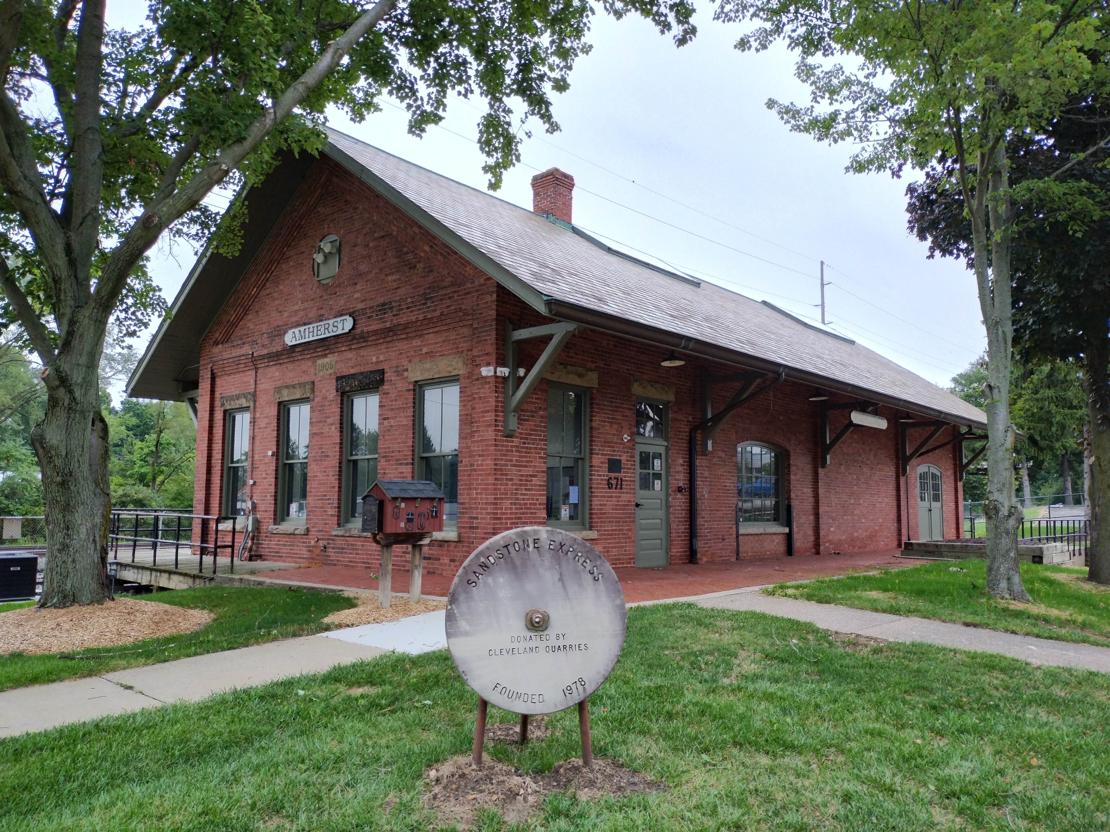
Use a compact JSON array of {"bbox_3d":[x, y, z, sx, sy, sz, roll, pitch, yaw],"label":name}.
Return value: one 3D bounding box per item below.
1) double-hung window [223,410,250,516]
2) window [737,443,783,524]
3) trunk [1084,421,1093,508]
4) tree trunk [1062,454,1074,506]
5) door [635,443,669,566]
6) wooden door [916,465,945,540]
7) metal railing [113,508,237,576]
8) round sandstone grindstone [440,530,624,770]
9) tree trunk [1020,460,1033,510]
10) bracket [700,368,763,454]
[{"bbox_3d":[-6.458,1.007,16.371,1.060,2.300,0.150,-5,-8,41],"label":"double-hung window"},{"bbox_3d":[4.491,1.472,17.388,0.150,1.780,2.350,-5,-8,41],"label":"window"},{"bbox_3d":[21.990,2.535,33.000,0.380,4.610,0.380,0,-6,0],"label":"trunk"},{"bbox_3d":[32.021,3.894,50.000,0.480,3.410,0.480,0,-6,0],"label":"tree trunk"},{"bbox_3d":[1.724,1.579,14.197,0.080,2.140,0.960,-5,-8,41],"label":"door"},{"bbox_3d":[12.117,2.785,25.930,0.100,2.460,2.550,-5,-8,41],"label":"wooden door"},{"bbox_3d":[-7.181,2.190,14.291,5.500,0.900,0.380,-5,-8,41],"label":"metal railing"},{"bbox_3d":[-0.132,1.262,4.490,0.985,1.258,0.460,2,-6,-12],"label":"round sandstone grindstone"},{"bbox_3d":[29.414,4.192,50.000,0.430,3.250,0.430,0,-6,0],"label":"tree trunk"},{"bbox_3d":[3.410,-0.132,15.132,1.380,1.720,0.150,-5,-8,41],"label":"bracket"}]

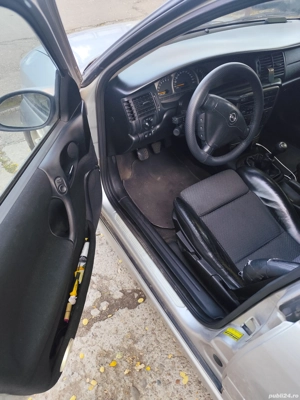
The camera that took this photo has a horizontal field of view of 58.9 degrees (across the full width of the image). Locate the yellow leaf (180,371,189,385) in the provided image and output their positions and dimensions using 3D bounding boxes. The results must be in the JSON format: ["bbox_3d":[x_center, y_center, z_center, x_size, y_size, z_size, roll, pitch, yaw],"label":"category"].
[{"bbox_3d":[0.161,0.814,1.219,0.032,0.008,0.052,-10,51,-8],"label":"yellow leaf"}]

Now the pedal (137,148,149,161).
[{"bbox_3d":[-0.048,-0.263,1.539,0.058,0.055,0.030,-27,18,-21],"label":"pedal"}]

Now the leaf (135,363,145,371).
[{"bbox_3d":[-0.050,0.776,1.248,0.043,0.010,0.035,-32,57,-24],"label":"leaf"}]

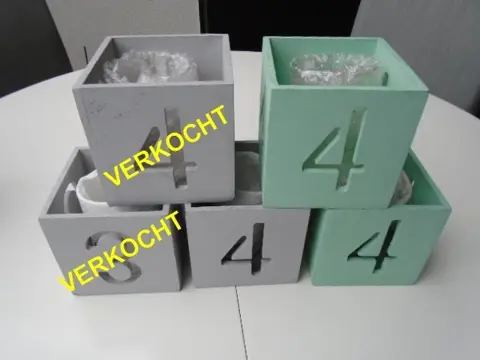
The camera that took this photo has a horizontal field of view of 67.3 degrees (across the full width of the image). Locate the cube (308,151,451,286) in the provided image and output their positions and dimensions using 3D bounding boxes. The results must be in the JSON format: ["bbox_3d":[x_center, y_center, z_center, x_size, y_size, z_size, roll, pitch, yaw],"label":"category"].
[{"bbox_3d":[0.140,0.037,0.421,0.118,0.118,0.118,0,39,0],"label":"cube"}]

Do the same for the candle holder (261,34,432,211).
[{"bbox_3d":[0.082,-0.057,0.348,0.118,0.118,0.118,0,39,0],"label":"candle holder"}]

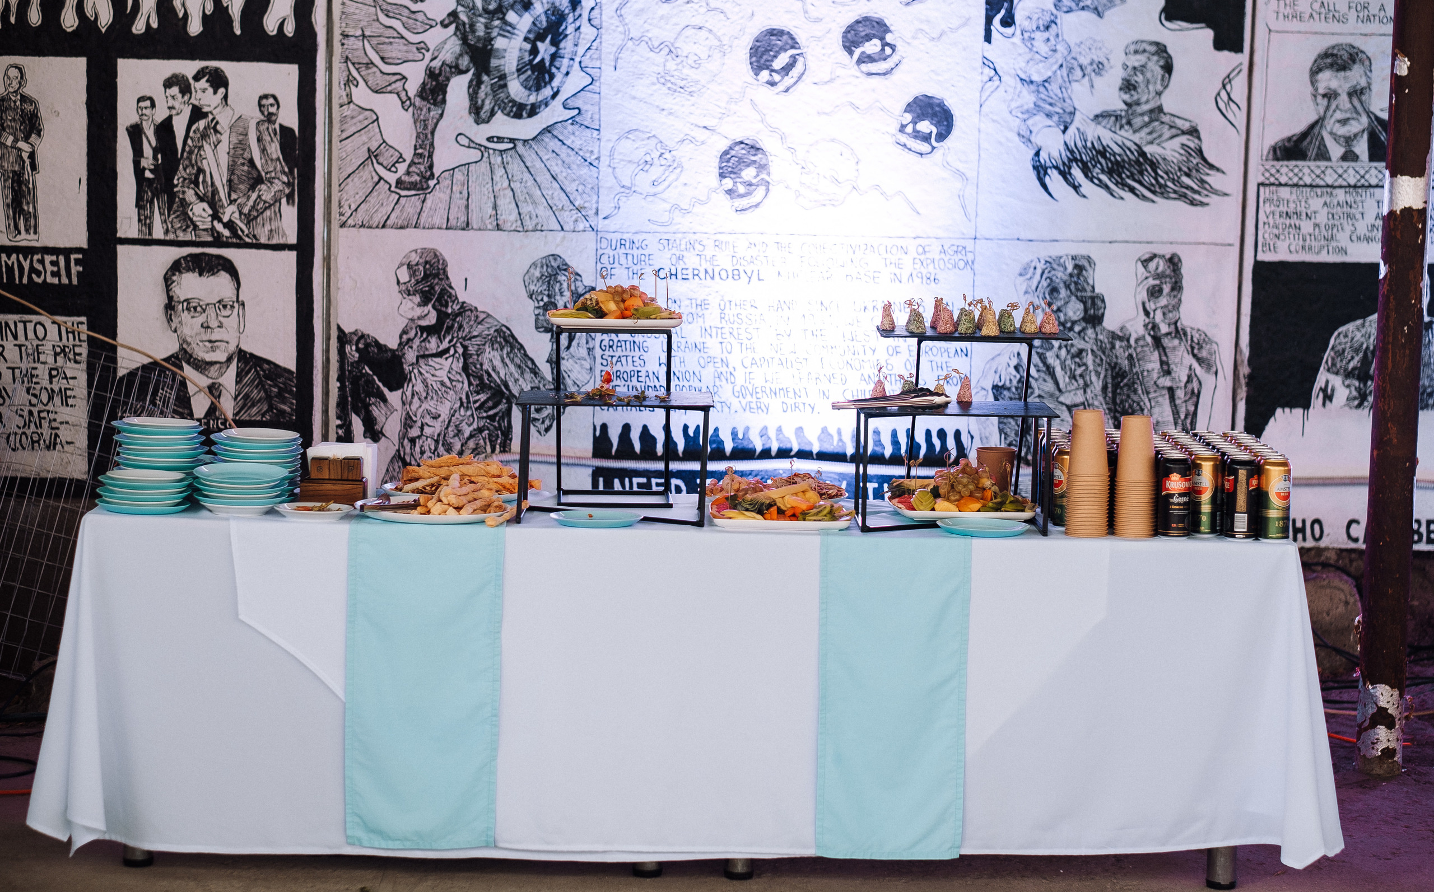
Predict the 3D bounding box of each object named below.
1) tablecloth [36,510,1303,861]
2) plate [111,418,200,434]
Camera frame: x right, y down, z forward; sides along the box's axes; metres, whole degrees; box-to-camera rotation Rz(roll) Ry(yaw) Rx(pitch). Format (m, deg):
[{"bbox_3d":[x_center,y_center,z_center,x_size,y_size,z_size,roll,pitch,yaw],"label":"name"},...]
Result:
[{"bbox_3d":[-0.063,0.493,7.001,2.611,0.725,0.670,1,6,0],"label":"tablecloth"},{"bbox_3d":[-1.158,-0.032,6.926,0.190,0.022,0.190,1,6,0],"label":"plate"}]

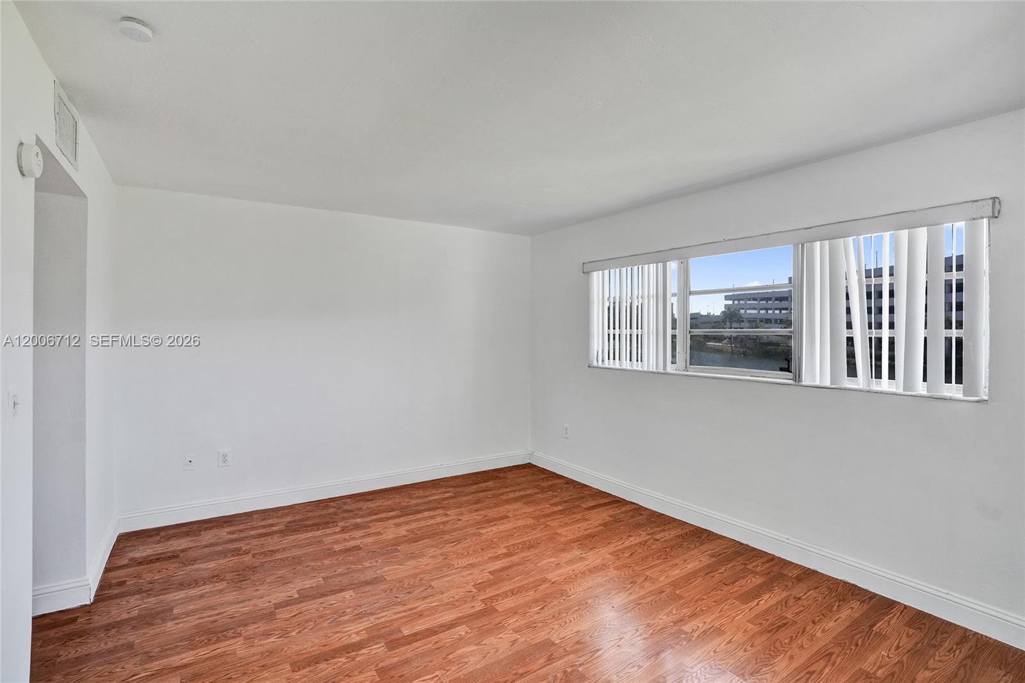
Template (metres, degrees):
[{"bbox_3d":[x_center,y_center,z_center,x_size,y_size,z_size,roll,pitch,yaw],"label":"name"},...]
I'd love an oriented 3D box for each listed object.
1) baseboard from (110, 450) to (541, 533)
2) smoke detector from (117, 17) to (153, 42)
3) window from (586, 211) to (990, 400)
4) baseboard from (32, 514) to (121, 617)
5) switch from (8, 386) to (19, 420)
[{"bbox_3d":[-1.285,1.268,4.115,3.471,0.140,0.025,0,1,-32],"label":"baseboard"},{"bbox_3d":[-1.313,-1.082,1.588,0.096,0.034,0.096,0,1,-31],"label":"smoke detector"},{"bbox_3d":[1.433,-0.223,3.158,0.119,0.934,2.624,0,1,-36],"label":"window"},{"bbox_3d":[-2.641,1.319,2.788,0.247,0.139,1.047,0,1,-34],"label":"baseboard"},{"bbox_3d":[-1.606,0.200,1.472,0.018,0.117,0.075,0,1,-34],"label":"switch"}]

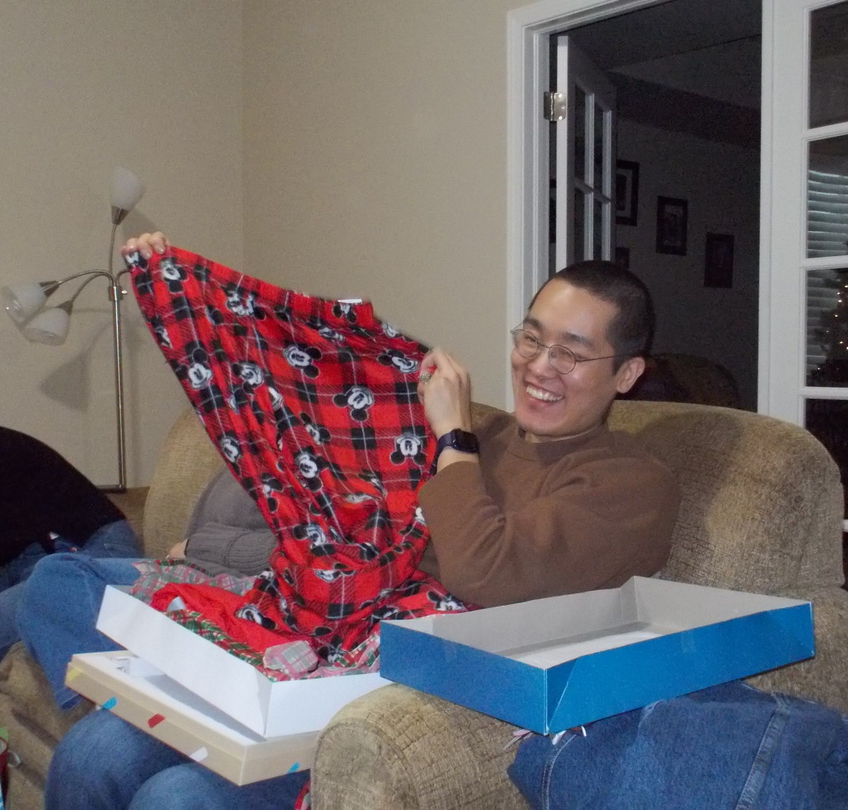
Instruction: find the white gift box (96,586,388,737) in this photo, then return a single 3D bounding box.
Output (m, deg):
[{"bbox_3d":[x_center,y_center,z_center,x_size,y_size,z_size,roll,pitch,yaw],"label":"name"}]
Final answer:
[{"bbox_3d":[-0.213,0.328,1.562,0.280,0.063,0.430,7,4,-42],"label":"white gift box"}]

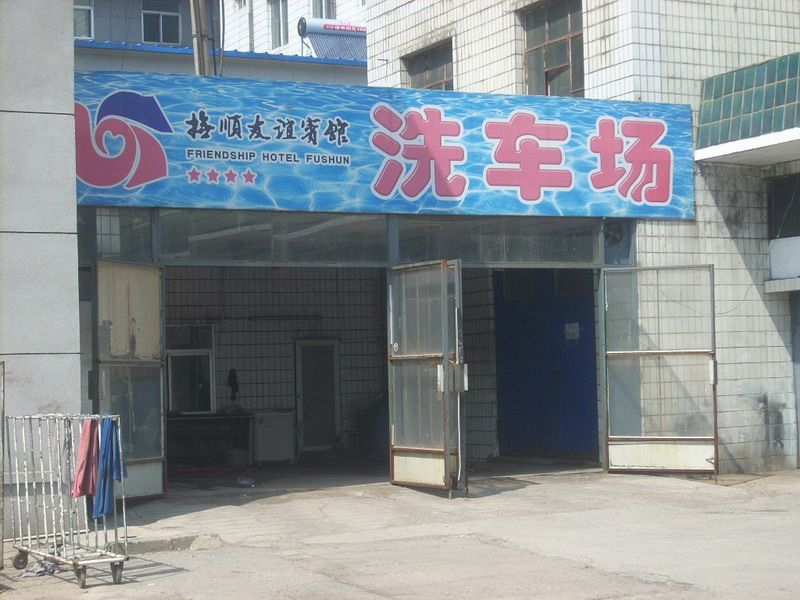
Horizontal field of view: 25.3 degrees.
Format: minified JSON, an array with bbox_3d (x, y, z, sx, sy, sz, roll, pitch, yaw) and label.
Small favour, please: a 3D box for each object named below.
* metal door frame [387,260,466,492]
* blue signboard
[{"bbox_3d":[0.292,0.877,20.853,0.220,2.559,1.420,0,-2,-27],"label":"metal door frame"},{"bbox_3d":[0.024,-1.795,21.505,8.559,1.496,0.150,0,-2,-27],"label":"blue signboard"}]

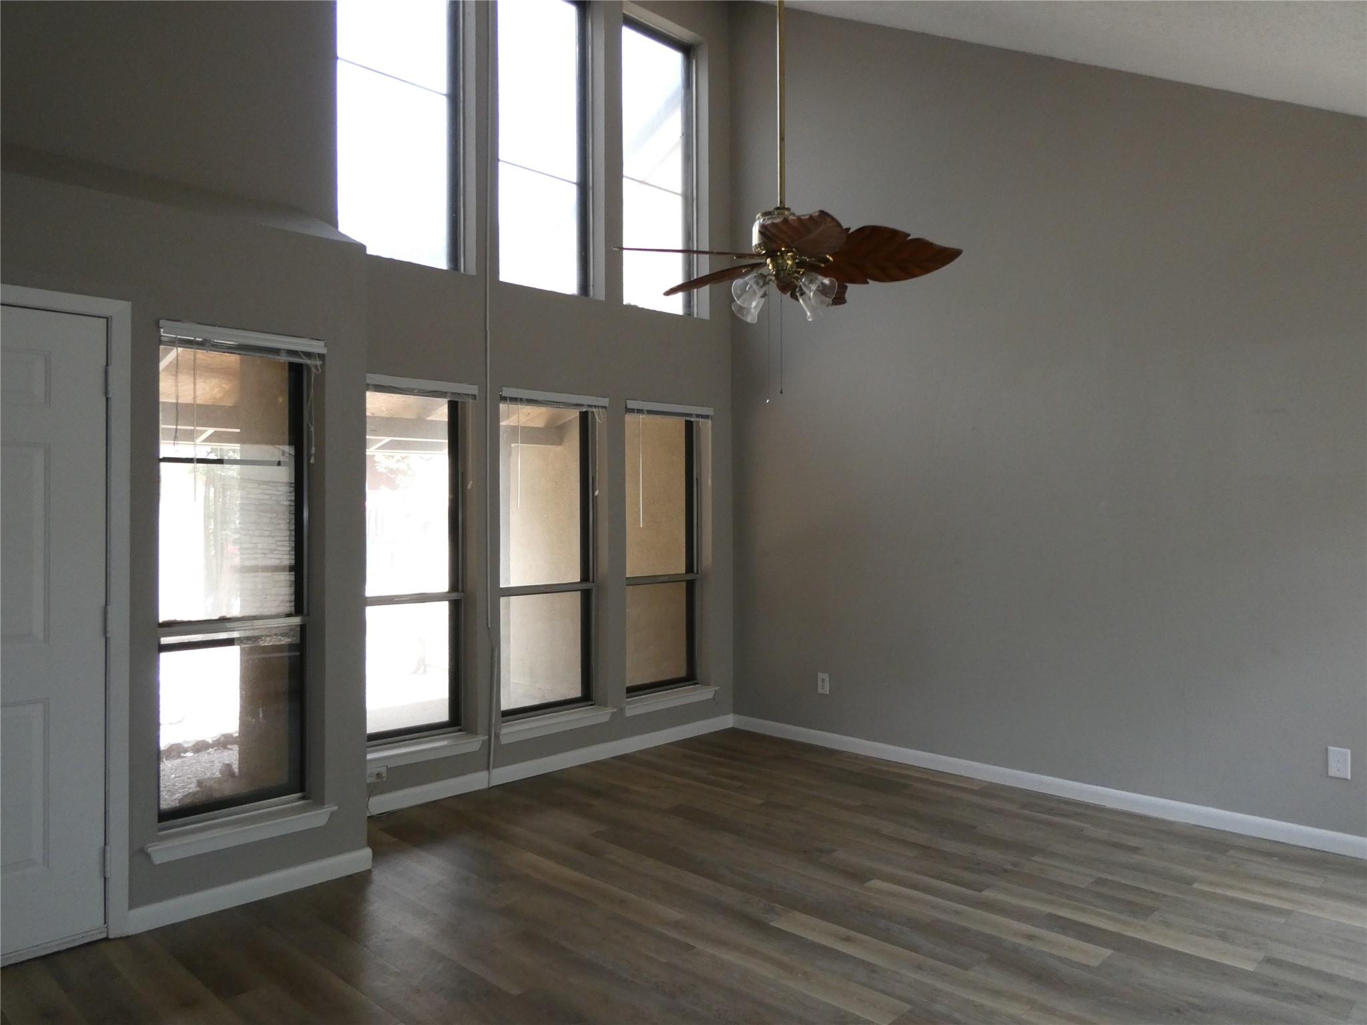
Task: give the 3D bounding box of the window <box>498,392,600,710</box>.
[{"bbox_3d":[-0.793,0.246,5.335,0.748,1.771,0.090,0,0,-45],"label":"window"}]

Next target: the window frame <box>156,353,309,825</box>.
[{"bbox_3d":[-1.712,0.245,3.571,0.590,1.769,0.090,0,0,-45],"label":"window frame"}]

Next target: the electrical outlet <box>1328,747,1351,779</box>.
[{"bbox_3d":[2.693,1.031,3.893,0.008,0.118,0.074,0,0,-45],"label":"electrical outlet"}]

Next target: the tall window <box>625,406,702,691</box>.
[{"bbox_3d":[-0.169,0.243,5.953,0.744,1.764,0.090,0,0,-45],"label":"tall window"}]

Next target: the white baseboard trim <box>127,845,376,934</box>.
[{"bbox_3d":[-1.557,1.372,3.464,0.872,0.084,0.016,0,0,-45],"label":"white baseboard trim"}]

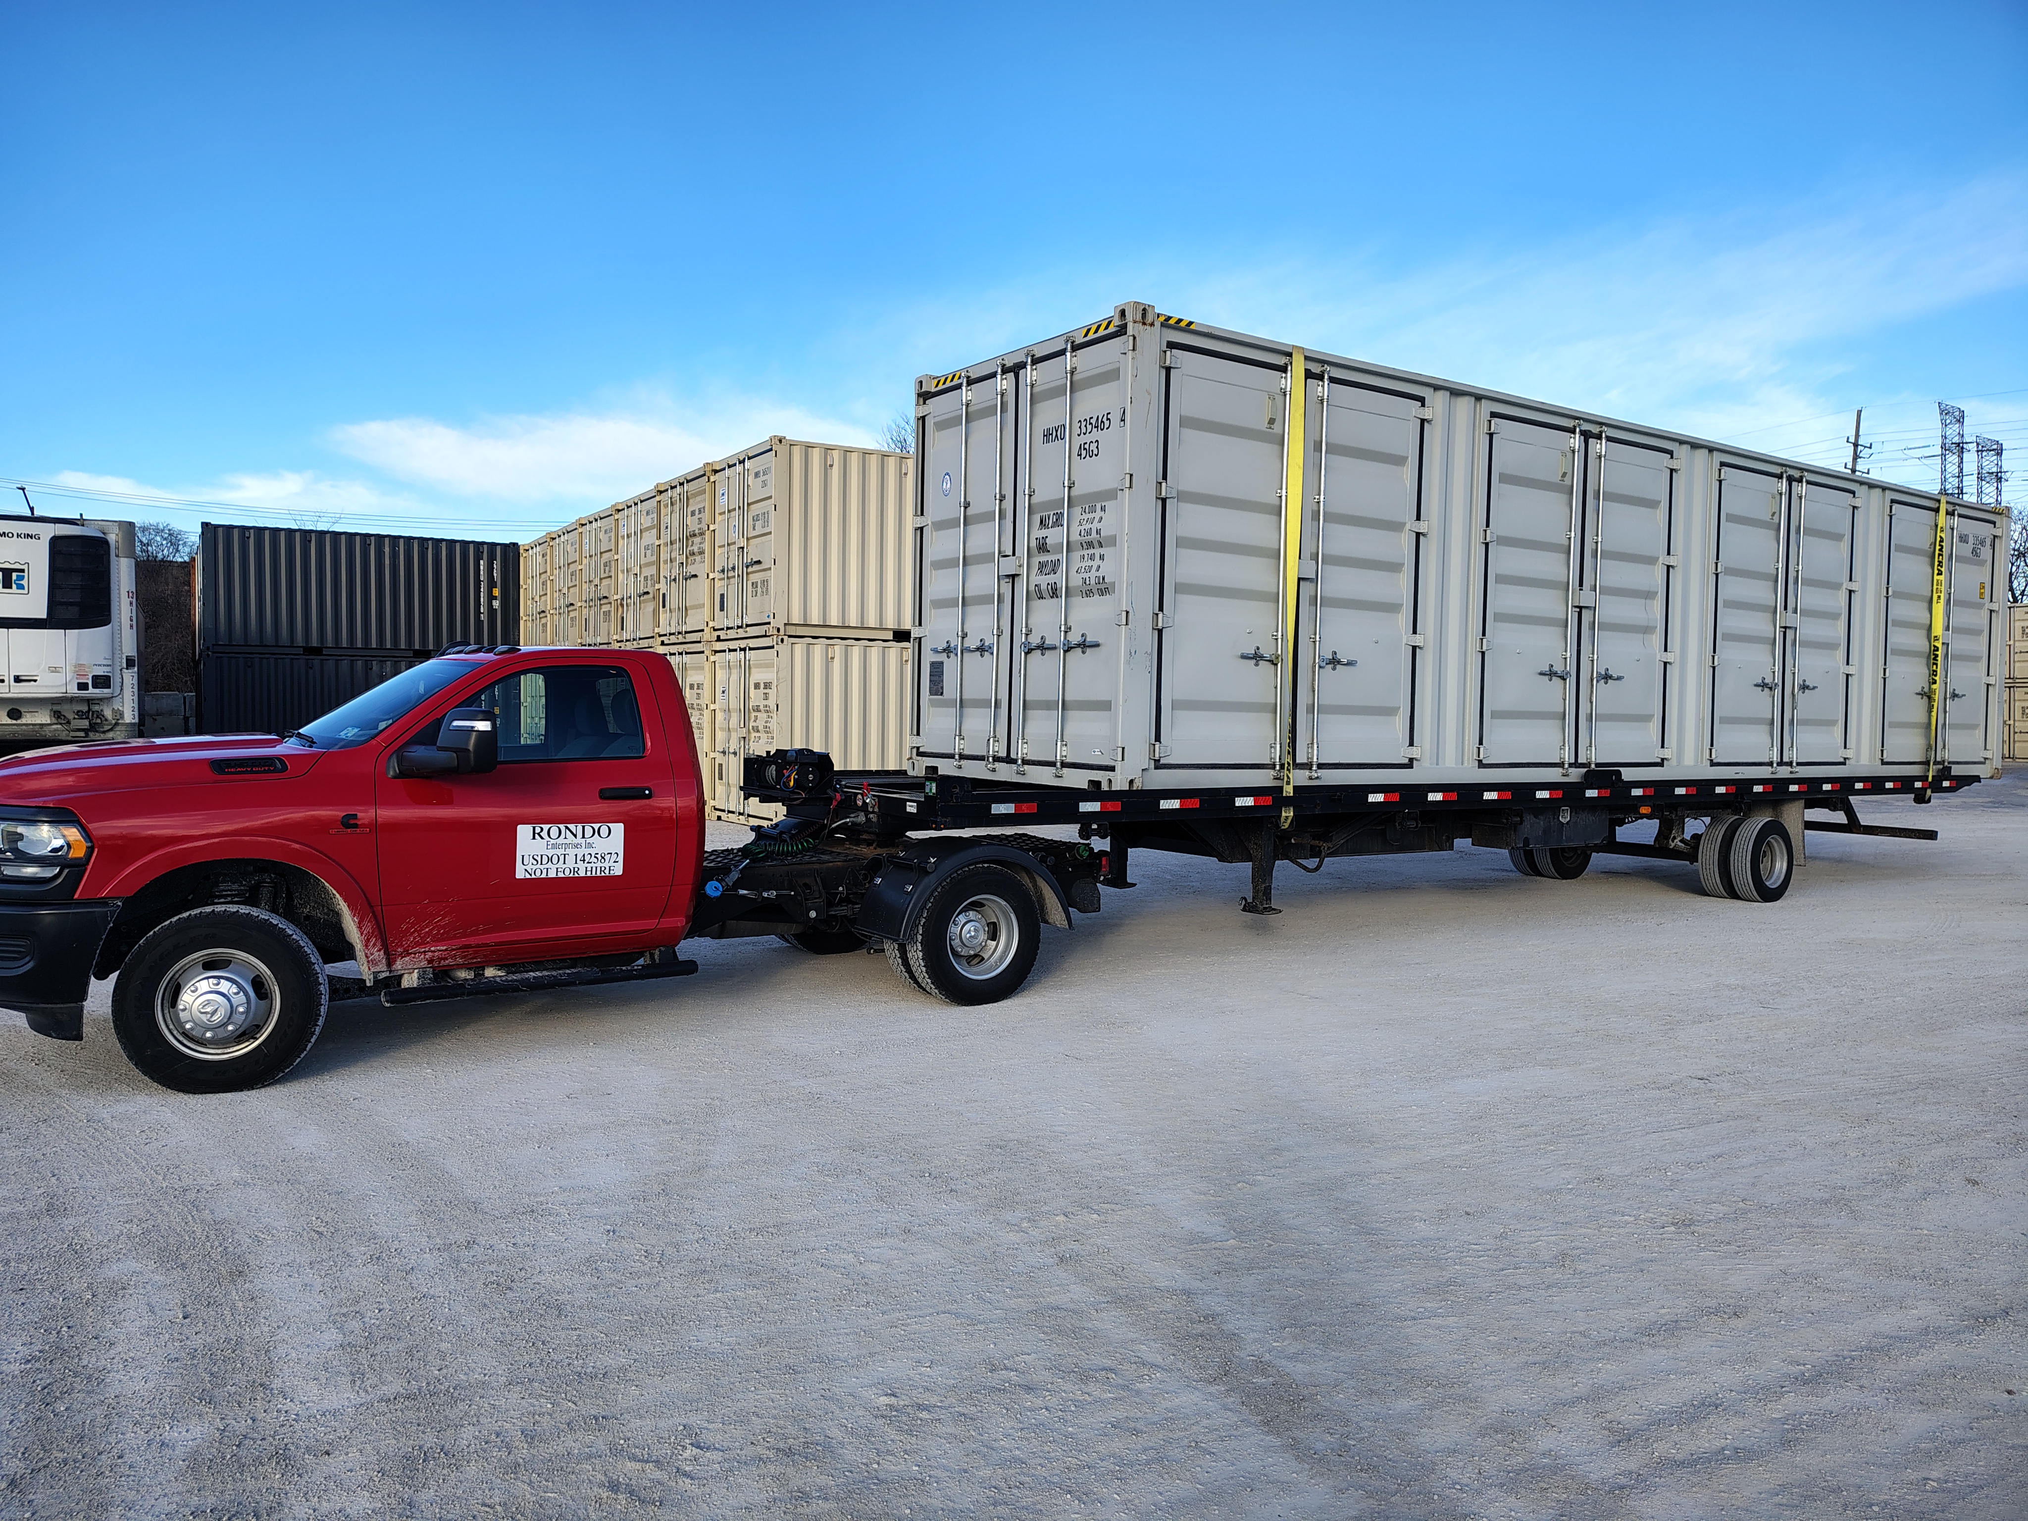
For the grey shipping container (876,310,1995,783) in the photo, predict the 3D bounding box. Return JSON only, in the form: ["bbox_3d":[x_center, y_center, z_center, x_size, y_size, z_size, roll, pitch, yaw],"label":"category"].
[{"bbox_3d":[4.990,-1.298,12.728,12.192,2.896,2.438,0,2,-34],"label":"grey shipping container"}]

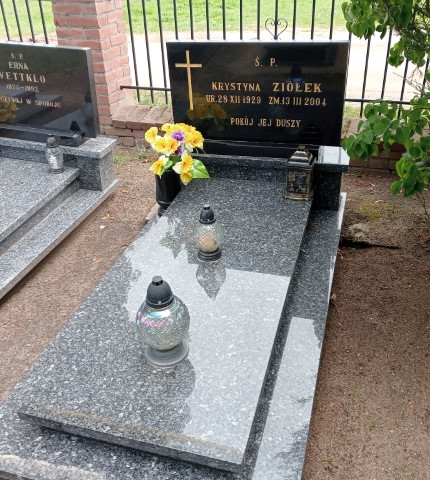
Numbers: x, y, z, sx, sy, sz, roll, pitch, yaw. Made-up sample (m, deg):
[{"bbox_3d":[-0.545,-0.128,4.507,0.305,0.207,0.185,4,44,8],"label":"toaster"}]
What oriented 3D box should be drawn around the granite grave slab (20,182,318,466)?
[{"bbox_3d":[-0.028,0.142,2.195,0.704,0.048,1.707,7,34,15],"label":"granite grave slab"}]

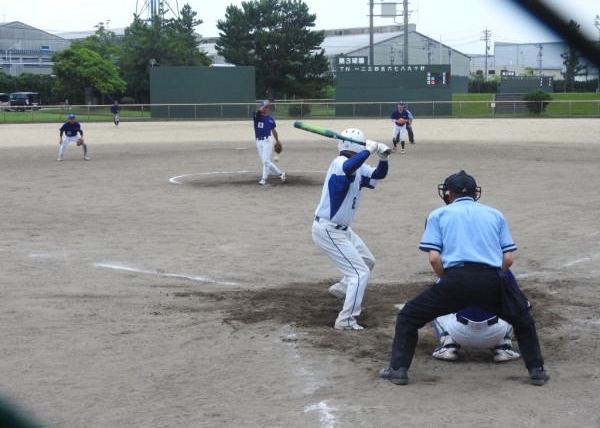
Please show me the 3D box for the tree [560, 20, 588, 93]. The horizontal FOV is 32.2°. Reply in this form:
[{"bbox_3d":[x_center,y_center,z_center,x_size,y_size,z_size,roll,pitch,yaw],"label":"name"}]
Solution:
[{"bbox_3d":[34.312,-19.688,130.000,3.600,9.500,3.400,0,6,0],"label":"tree"}]

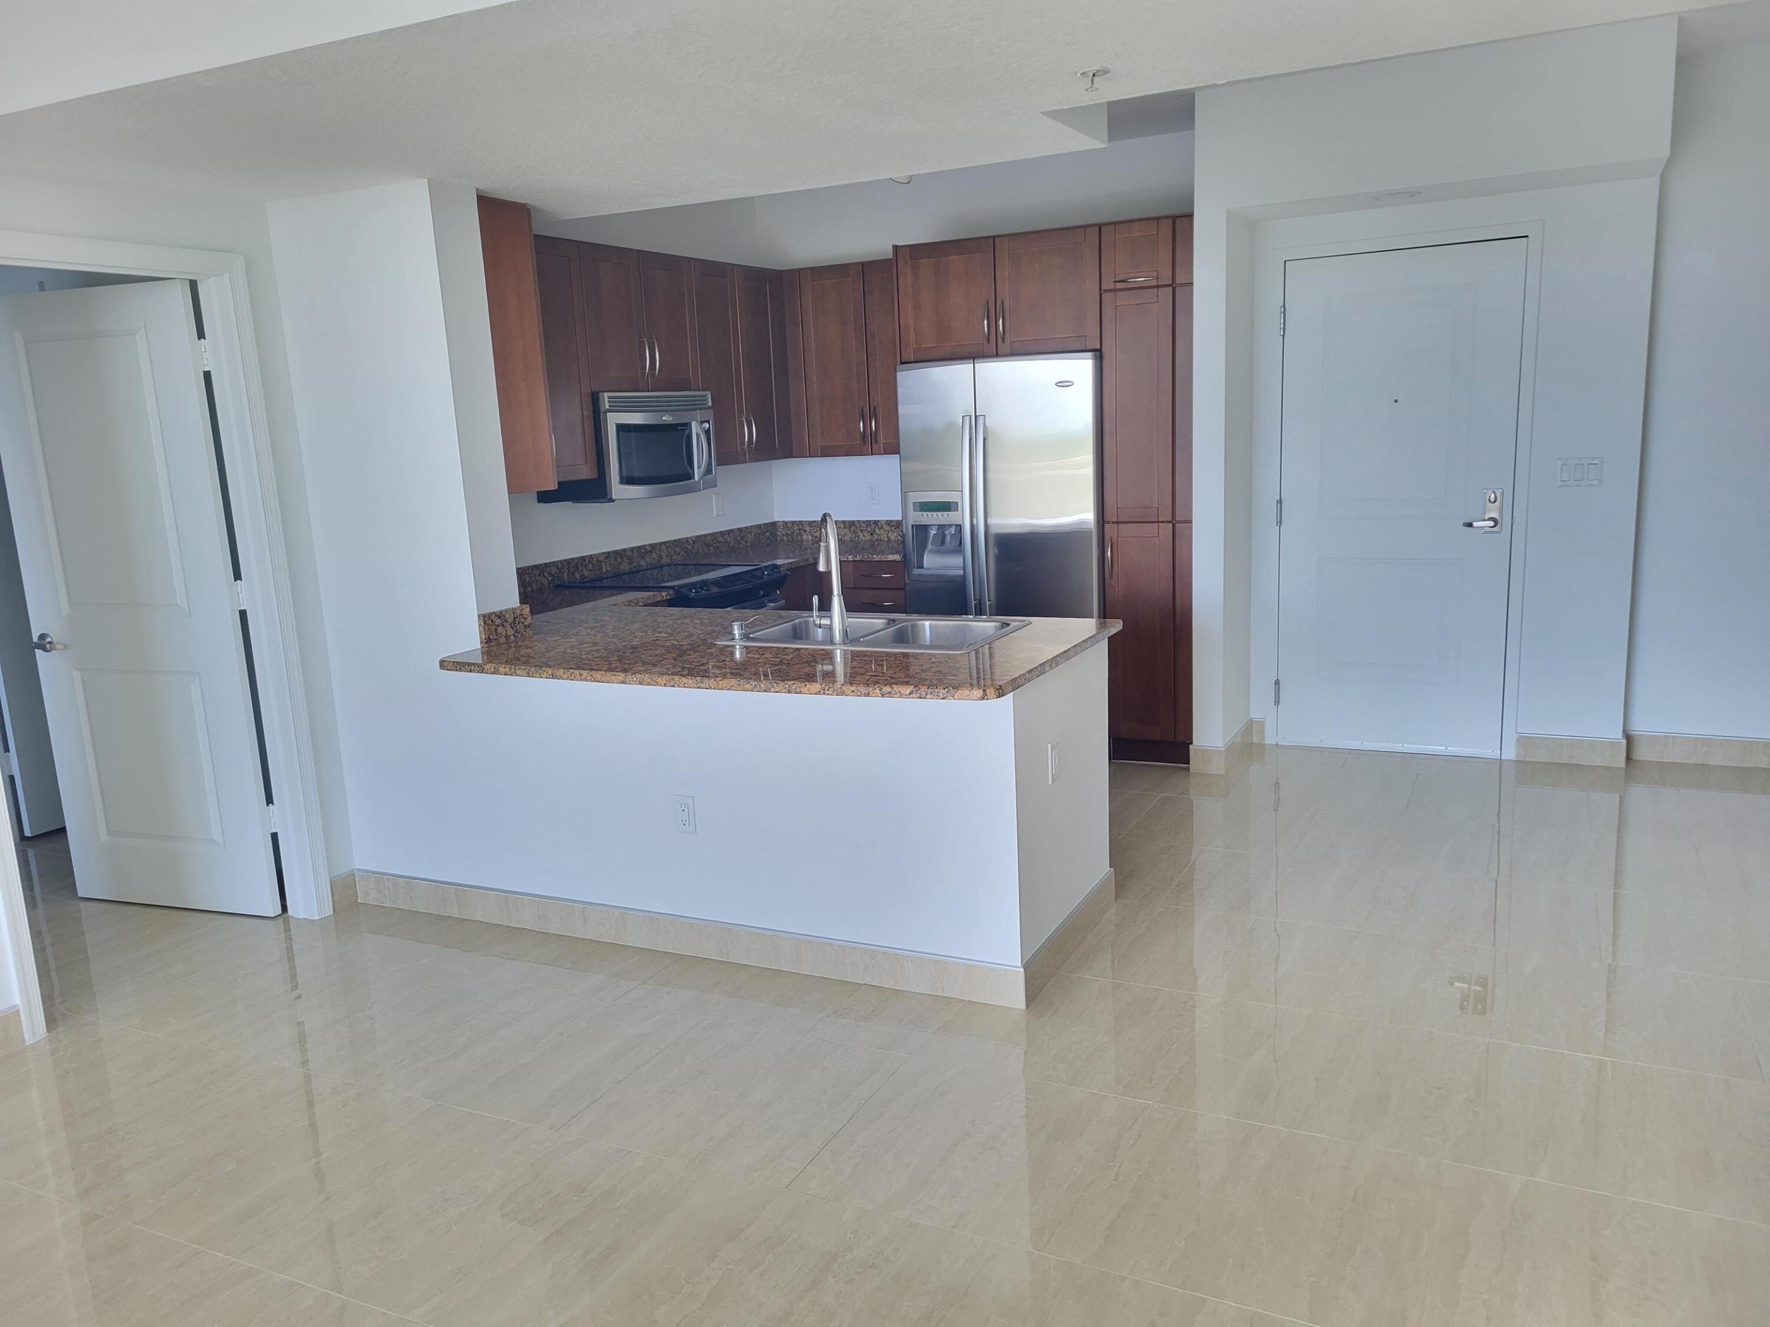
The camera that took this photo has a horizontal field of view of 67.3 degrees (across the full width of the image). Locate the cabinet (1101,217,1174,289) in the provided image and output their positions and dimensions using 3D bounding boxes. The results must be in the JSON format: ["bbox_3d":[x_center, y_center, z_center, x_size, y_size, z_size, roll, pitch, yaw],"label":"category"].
[{"bbox_3d":[1.161,-1.723,5.698,0.300,0.264,0.632,3,12,26],"label":"cabinet"}]

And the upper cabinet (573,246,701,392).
[{"bbox_3d":[-1.152,-1.430,5.616,0.345,0.575,0.790,3,12,26],"label":"upper cabinet"}]

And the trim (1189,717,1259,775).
[{"bbox_3d":[1.509,0.361,5.930,0.175,0.116,0.562,3,12,26],"label":"trim"}]

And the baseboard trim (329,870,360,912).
[{"bbox_3d":[-1.840,0.775,4.515,0.015,0.115,0.108,3,12,26],"label":"baseboard trim"}]

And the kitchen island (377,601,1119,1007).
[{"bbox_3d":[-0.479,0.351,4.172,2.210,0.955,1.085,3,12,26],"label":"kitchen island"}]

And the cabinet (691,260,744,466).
[{"bbox_3d":[-0.897,-1.378,6.157,0.345,0.908,0.355,3,12,26],"label":"cabinet"}]

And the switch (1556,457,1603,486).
[{"bbox_3d":[2.797,-0.769,5.354,0.162,0.117,0.013,3,12,26],"label":"switch"}]

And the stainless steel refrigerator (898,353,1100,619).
[{"bbox_3d":[0.637,-0.496,6.141,0.905,1.790,0.760,3,12,26],"label":"stainless steel refrigerator"}]

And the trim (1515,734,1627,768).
[{"bbox_3d":[2.869,0.365,5.563,0.401,0.116,0.015,3,12,26],"label":"trim"}]

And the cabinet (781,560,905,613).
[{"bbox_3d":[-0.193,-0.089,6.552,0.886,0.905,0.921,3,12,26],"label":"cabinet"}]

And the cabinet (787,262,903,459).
[{"bbox_3d":[-0.068,-1.484,6.530,0.746,0.905,0.327,3,12,26],"label":"cabinet"}]

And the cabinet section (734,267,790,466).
[{"bbox_3d":[-0.731,-1.424,6.399,0.327,0.897,0.370,3,12,26],"label":"cabinet section"}]

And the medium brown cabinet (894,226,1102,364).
[{"bbox_3d":[0.615,-1.635,5.997,0.917,0.498,0.650,3,12,26],"label":"medium brown cabinet"}]

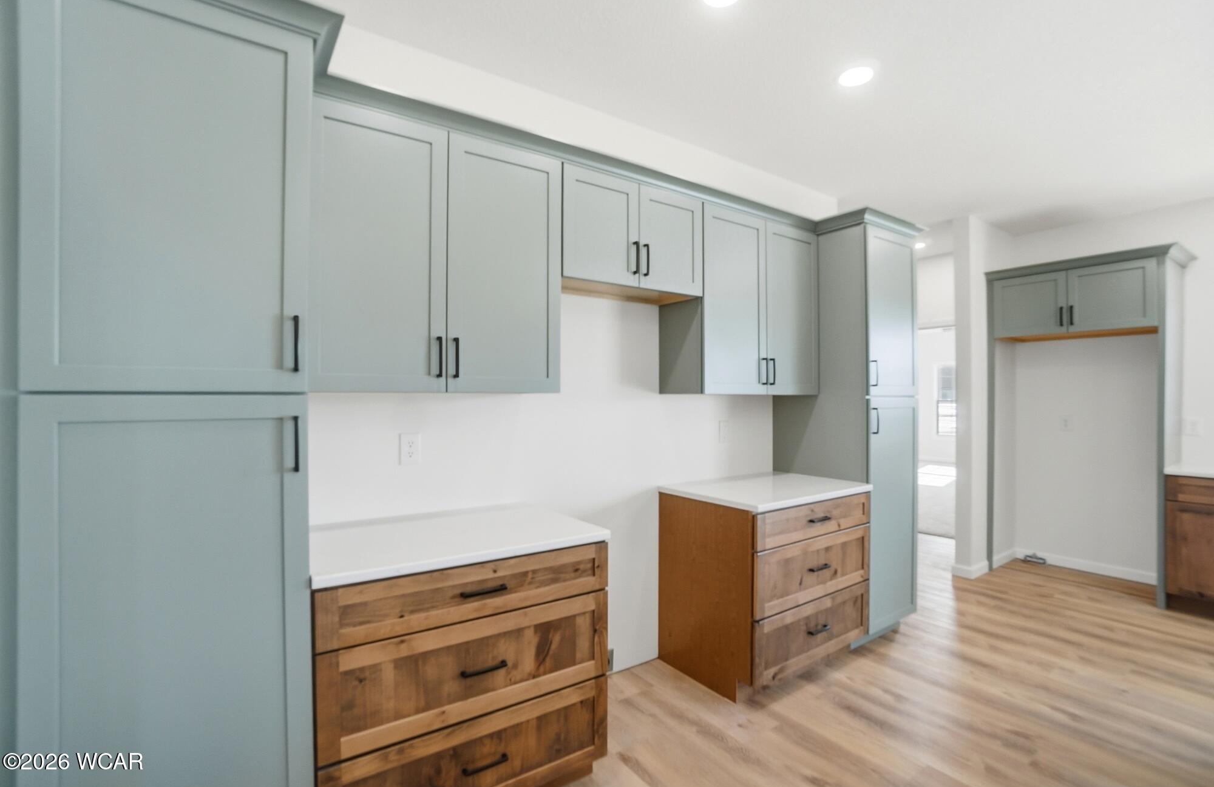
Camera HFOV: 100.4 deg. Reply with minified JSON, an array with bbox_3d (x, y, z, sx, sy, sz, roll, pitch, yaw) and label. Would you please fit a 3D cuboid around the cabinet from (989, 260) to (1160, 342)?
[{"bbox_3d":[3.556,-0.664,3.817,0.502,0.456,0.917,0,-1,-32],"label":"cabinet"}]

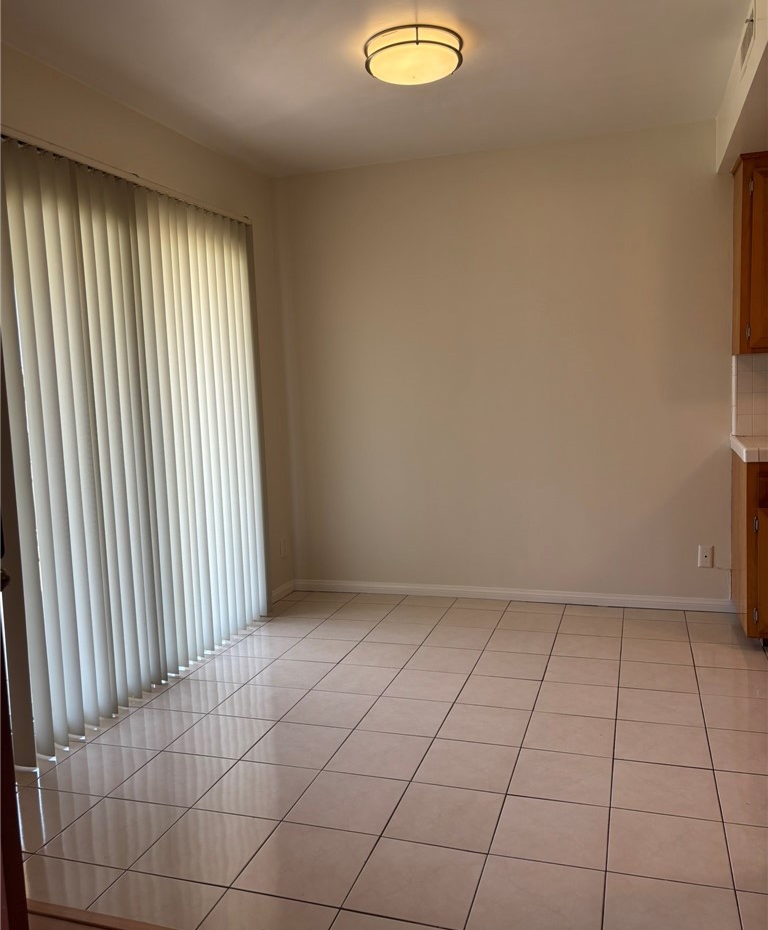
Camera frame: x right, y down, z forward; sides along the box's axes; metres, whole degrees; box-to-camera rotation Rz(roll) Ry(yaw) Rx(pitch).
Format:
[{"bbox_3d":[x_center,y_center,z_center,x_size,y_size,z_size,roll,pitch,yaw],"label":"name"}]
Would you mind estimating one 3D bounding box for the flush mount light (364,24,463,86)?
[{"bbox_3d":[0.108,-1.453,2.764,0.356,0.109,0.356,-2,6,0],"label":"flush mount light"}]

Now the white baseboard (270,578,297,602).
[{"bbox_3d":[-0.604,0.758,4.613,0.015,0.074,0.300,0,7,18],"label":"white baseboard"}]

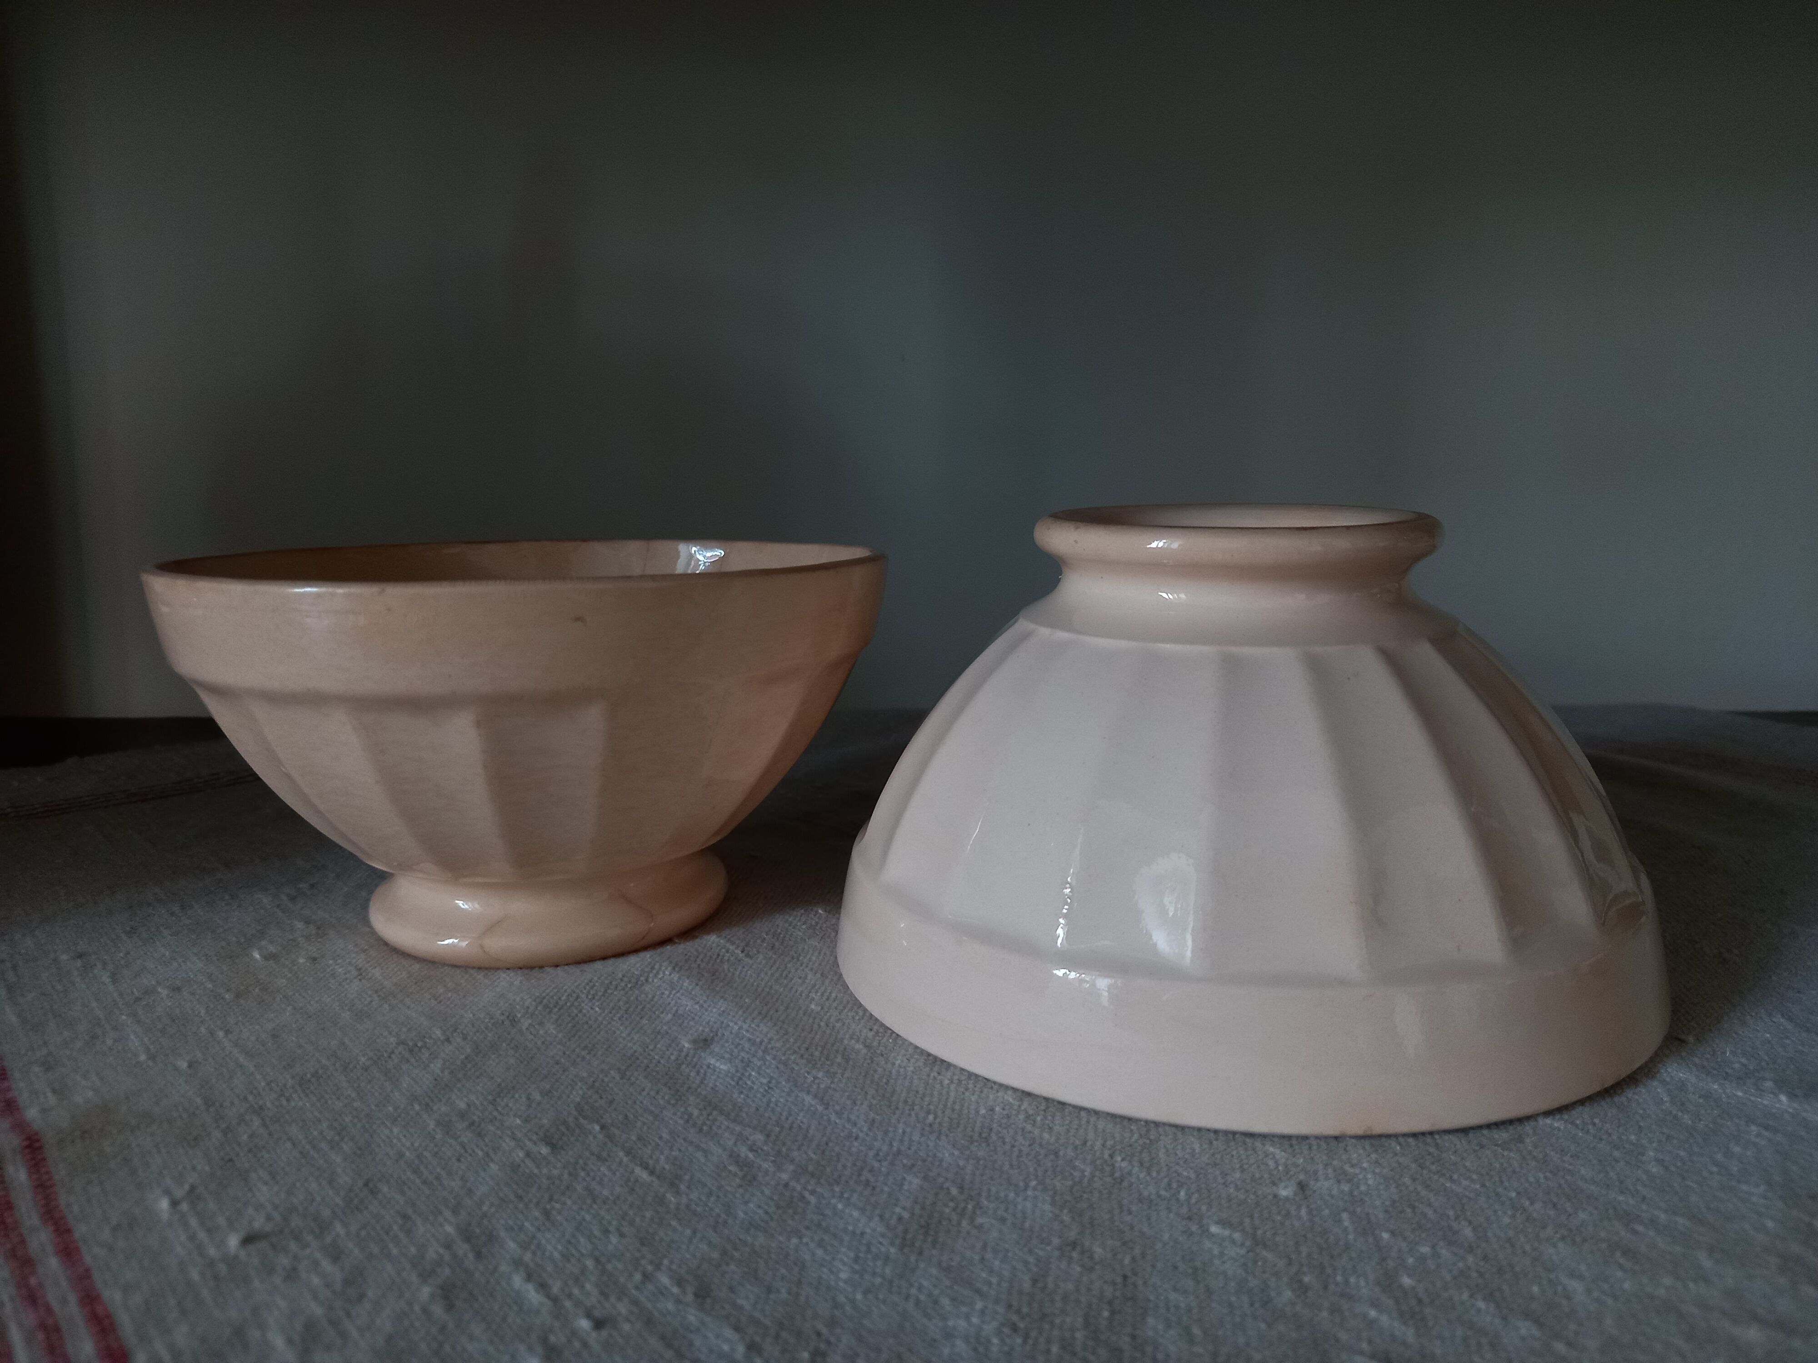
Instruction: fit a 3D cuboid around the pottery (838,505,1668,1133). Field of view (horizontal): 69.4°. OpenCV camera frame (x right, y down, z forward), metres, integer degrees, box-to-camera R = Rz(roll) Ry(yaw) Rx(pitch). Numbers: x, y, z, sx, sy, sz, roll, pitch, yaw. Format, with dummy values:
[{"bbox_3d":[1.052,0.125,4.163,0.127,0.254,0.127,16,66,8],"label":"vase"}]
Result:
[{"bbox_3d":[0.058,0.009,0.235,0.143,0.077,0.143,-1,11,0],"label":"pottery"}]

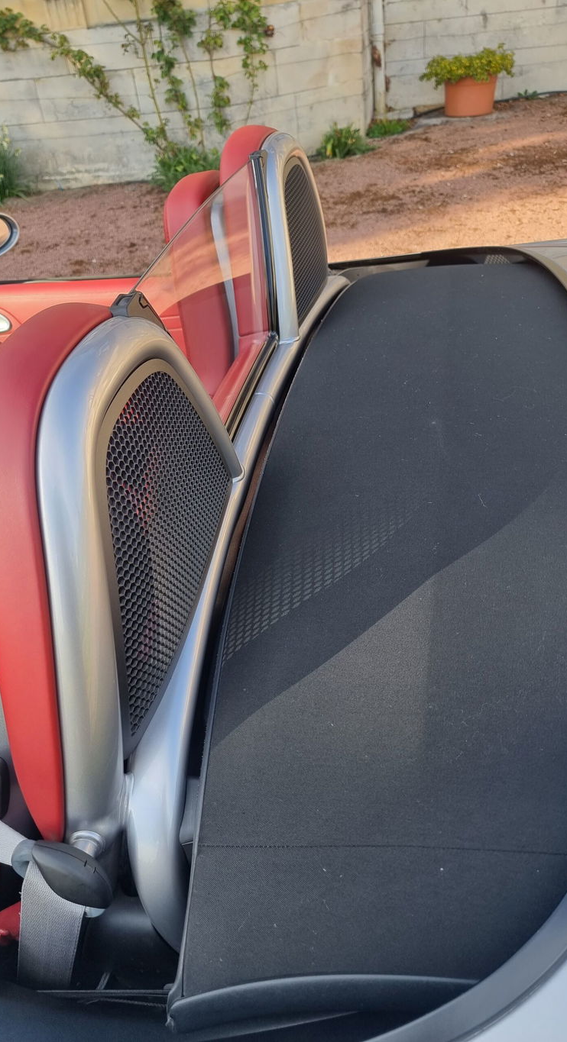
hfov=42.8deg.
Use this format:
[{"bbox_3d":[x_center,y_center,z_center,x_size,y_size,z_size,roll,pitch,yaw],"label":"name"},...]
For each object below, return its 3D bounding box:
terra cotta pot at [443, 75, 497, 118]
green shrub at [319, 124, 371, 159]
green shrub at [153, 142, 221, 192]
[{"bbox_3d":[1.512,-3.477,5.871,0.420,0.280,0.420,-5,38,4],"label":"terra cotta pot"},{"bbox_3d":[0.443,-2.781,5.253,0.400,0.210,0.340,-5,38,4],"label":"green shrub"},{"bbox_3d":[-0.696,-2.504,5.039,0.480,0.290,0.380,-5,38,4],"label":"green shrub"}]

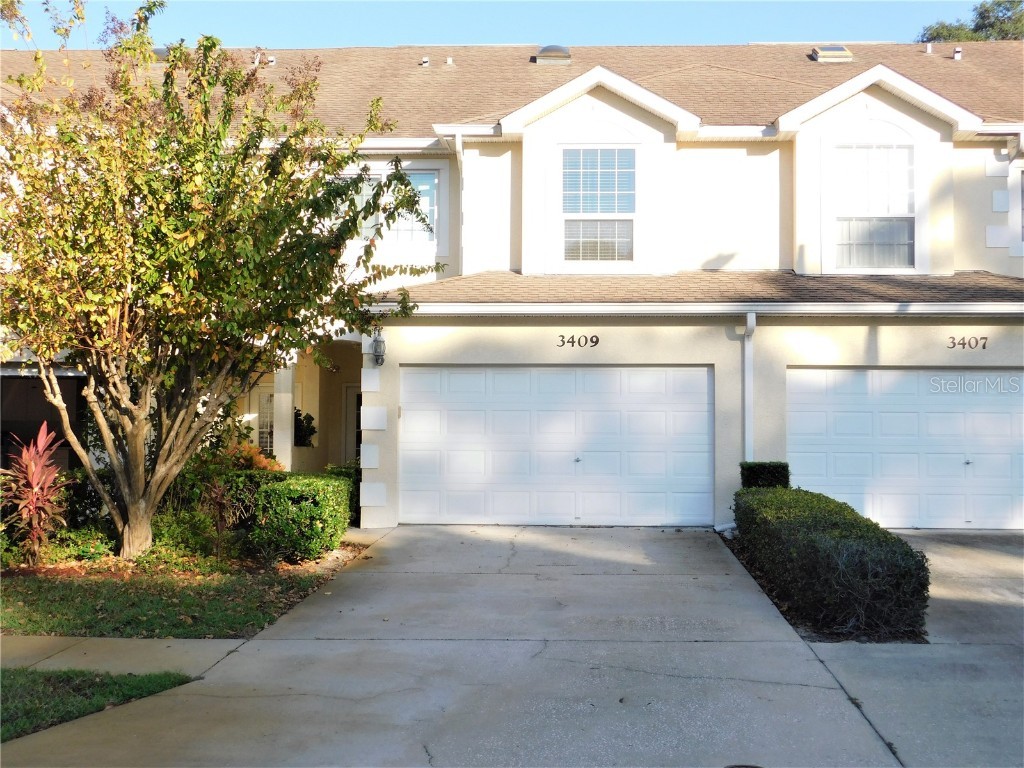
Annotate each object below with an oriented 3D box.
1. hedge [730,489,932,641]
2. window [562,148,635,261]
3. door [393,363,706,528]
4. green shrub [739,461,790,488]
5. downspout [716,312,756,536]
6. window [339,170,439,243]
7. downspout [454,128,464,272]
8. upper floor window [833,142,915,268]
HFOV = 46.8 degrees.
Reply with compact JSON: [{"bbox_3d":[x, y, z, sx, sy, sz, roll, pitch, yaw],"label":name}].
[{"bbox_3d":[3.025,1.641,11.916,0.826,0.805,5.300,0,-1,3],"label":"hedge"},{"bbox_3d":[1.245,-2.574,16.984,1.053,1.635,0.100,0,-1,2],"label":"window"},{"bbox_3d":[0.601,0.824,16.052,4.270,2.164,0.060,0,-1,2],"label":"door"},{"bbox_3d":[3.203,1.466,15.172,0.619,0.904,0.700,0,-1,2],"label":"green shrub"},{"bbox_3d":[2.971,0.526,15.660,0.526,2.923,0.420,0,-1,2],"label":"downspout"},{"bbox_3d":[-1.902,-2.722,18.142,1.524,1.139,0.100,0,-1,2],"label":"window"},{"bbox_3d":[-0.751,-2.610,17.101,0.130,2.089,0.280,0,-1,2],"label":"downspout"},{"bbox_3d":[5.169,-2.529,16.853,1.143,1.787,0.100,0,-1,2],"label":"upper floor window"}]

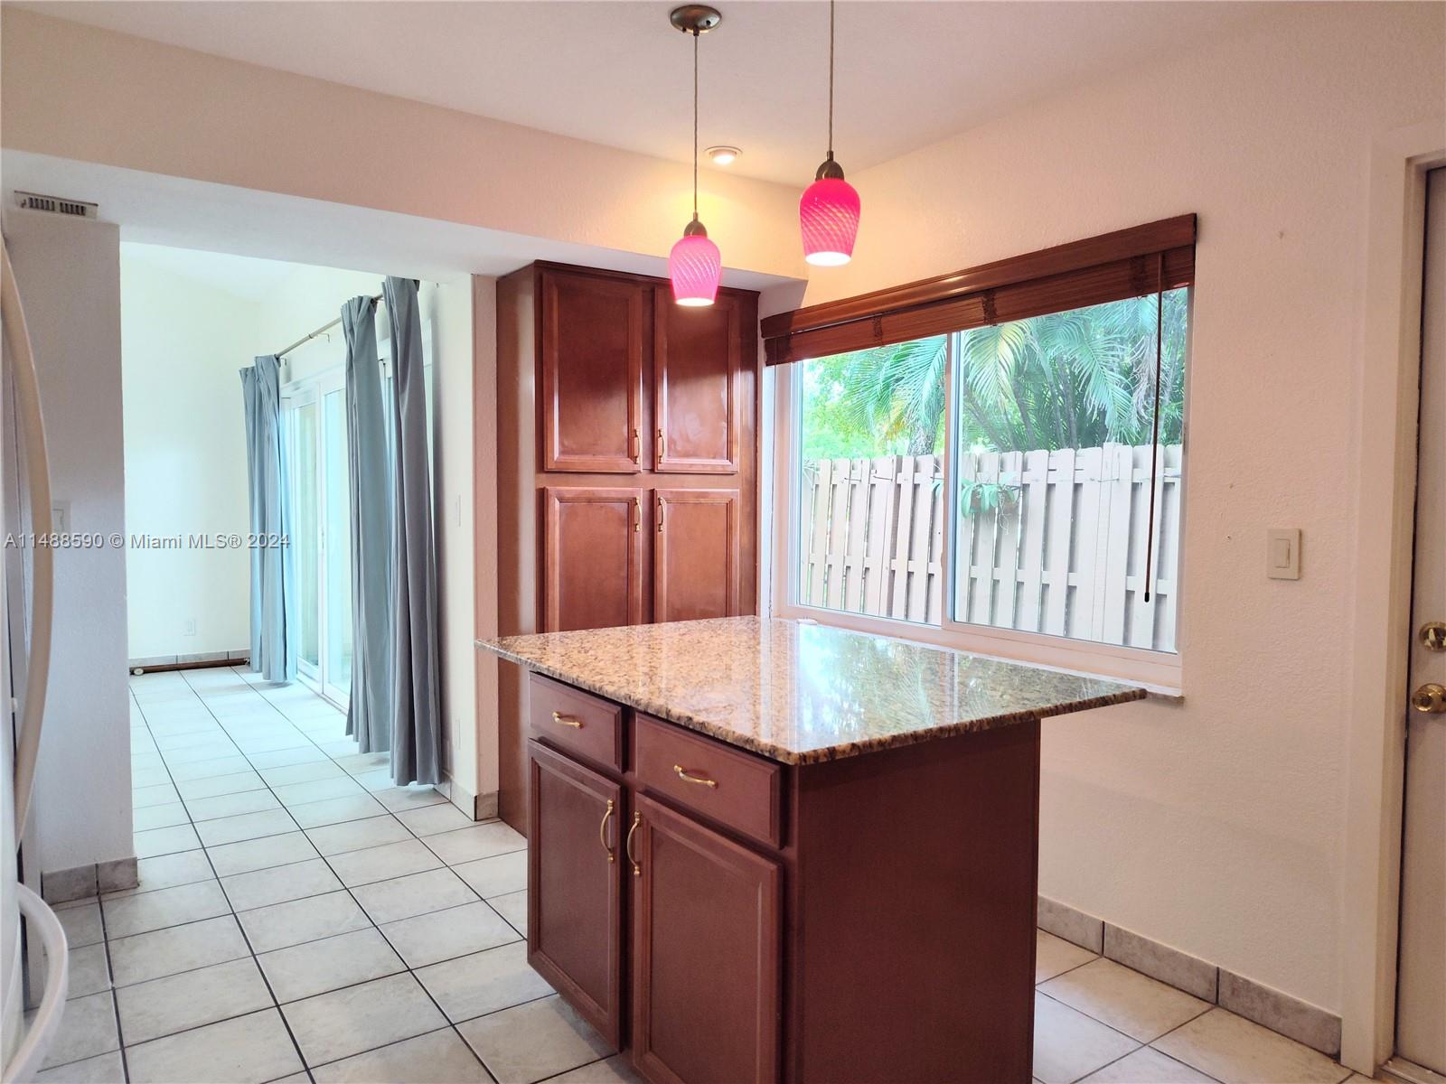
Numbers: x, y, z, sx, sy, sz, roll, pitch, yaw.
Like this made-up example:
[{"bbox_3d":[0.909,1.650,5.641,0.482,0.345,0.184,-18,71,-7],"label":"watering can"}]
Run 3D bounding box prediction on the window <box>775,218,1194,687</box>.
[{"bbox_3d":[0.733,-0.257,3.266,0.099,1.245,1.781,-1,3,-35],"label":"window"}]

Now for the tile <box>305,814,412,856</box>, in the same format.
[{"bbox_3d":[-1.379,1.117,3.649,0.328,0.010,0.328,-2,3,-35],"label":"tile"}]

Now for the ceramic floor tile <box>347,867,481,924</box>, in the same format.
[{"bbox_3d":[-0.977,1.122,3.043,0.320,0.010,0.318,-1,3,-35],"label":"ceramic floor tile"}]

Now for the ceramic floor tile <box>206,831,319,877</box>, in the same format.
[{"bbox_3d":[-1.615,1.100,3.379,0.320,0.010,0.318,-1,3,-35],"label":"ceramic floor tile"}]

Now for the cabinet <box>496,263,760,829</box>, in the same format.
[{"bbox_3d":[-0.375,0.042,3.906,0.983,2.125,0.388,-2,3,-35],"label":"cabinet"}]

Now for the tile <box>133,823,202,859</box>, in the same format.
[{"bbox_3d":[-2.106,1.108,3.517,0.325,0.010,0.325,-1,3,-35],"label":"tile"}]

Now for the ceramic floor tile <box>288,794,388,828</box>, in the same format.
[{"bbox_3d":[-1.566,1.100,3.899,0.325,0.010,0.325,-1,3,-35],"label":"ceramic floor tile"}]

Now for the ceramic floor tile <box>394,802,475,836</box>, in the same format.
[{"bbox_3d":[-1.133,1.110,3.801,0.256,0.010,0.325,-1,3,-35],"label":"ceramic floor tile"}]

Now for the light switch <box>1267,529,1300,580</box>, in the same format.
[{"bbox_3d":[1.332,0.029,2.286,0.012,0.118,0.071,-1,3,-35],"label":"light switch"}]

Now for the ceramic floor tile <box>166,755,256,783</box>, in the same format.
[{"bbox_3d":[-2.361,1.046,4.428,0.320,0.010,0.318,-1,3,-35],"label":"ceramic floor tile"}]

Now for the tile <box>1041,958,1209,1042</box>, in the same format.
[{"bbox_3d":[1.045,1.190,2.506,0.325,0.010,0.325,-1,3,-35],"label":"tile"}]

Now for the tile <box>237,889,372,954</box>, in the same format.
[{"bbox_3d":[-1.262,1.144,2.898,0.325,0.010,0.325,-1,3,-35],"label":"tile"}]

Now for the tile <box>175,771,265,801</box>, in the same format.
[{"bbox_3d":[-2.174,1.059,4.166,0.320,0.010,0.318,-1,3,-35],"label":"tile"}]

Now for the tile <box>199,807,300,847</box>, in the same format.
[{"bbox_3d":[-1.842,1.109,3.729,0.328,0.010,0.328,-2,3,-35],"label":"tile"}]

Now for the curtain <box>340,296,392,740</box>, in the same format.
[{"bbox_3d":[-1.746,-0.083,4.730,0.113,2.224,0.664,-2,3,-35],"label":"curtain"}]

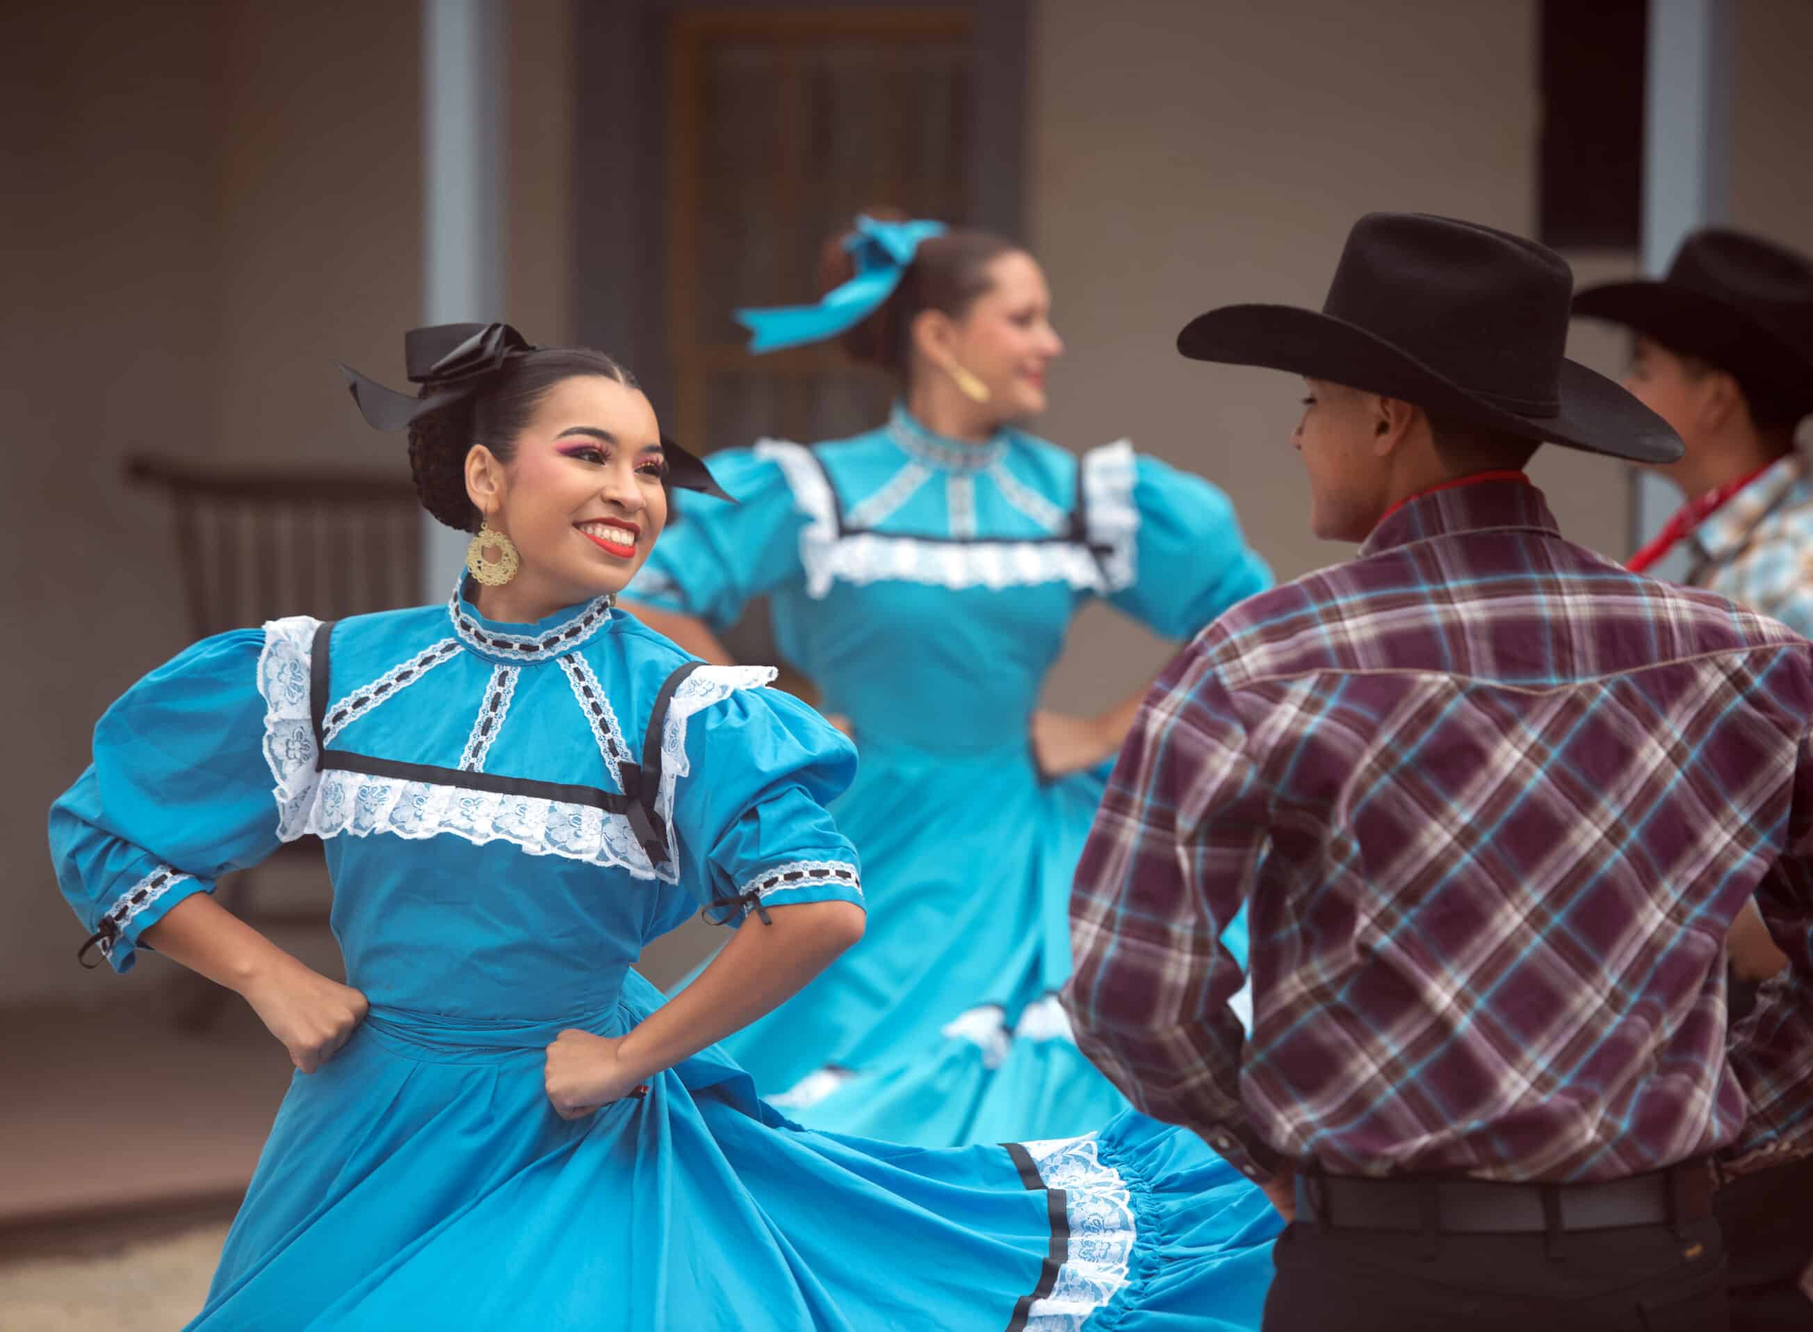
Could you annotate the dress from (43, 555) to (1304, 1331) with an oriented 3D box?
[{"bbox_3d":[-0.239,0.510,8.000,1.200,1.200,0.850,1,4,13],"label":"dress"}]

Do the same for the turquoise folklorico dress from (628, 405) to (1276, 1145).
[{"bbox_3d":[0.067,0.300,10.800,1.050,1.220,0.850,0,4,-3],"label":"turquoise folklorico dress"}]

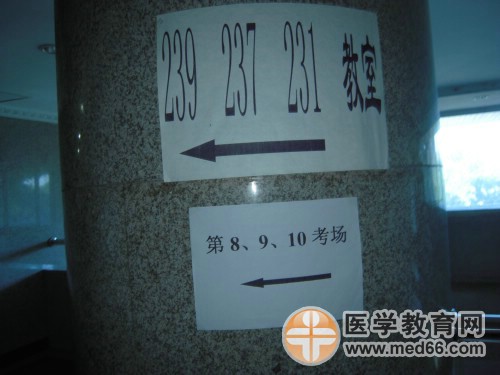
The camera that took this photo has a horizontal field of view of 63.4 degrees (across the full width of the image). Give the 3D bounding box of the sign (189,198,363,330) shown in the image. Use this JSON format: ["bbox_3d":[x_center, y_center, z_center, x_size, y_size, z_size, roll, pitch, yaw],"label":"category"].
[{"bbox_3d":[0.050,0.131,0.696,0.293,0.210,0.022,-4,-1,-4],"label":"sign"}]

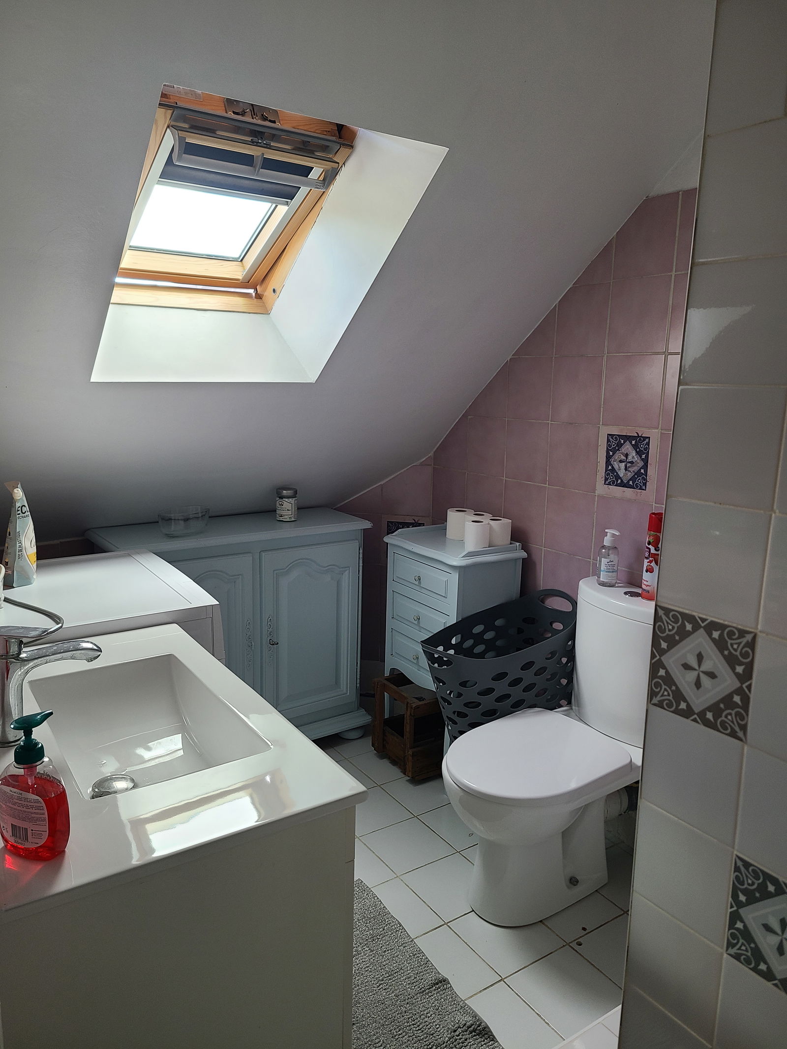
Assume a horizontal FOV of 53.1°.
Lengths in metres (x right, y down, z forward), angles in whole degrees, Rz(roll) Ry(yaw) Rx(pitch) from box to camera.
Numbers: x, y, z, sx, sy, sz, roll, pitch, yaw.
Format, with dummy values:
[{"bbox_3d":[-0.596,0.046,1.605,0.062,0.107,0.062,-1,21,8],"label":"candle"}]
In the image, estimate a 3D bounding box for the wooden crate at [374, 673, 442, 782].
[{"bbox_3d":[0.116,0.699,2.842,0.280,0.285,0.262,-6,14,-33],"label":"wooden crate"}]

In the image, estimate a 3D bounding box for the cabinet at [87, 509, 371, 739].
[{"bbox_3d":[-0.549,0.411,2.795,0.902,0.830,0.345,-6,14,-33],"label":"cabinet"}]

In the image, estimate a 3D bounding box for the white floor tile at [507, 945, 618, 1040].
[{"bbox_3d":[0.402,1.069,1.804,0.208,0.010,0.203,-6,14,-33],"label":"white floor tile"}]

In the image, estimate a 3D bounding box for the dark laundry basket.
[{"bbox_3d":[0.237,0.487,2.300,0.625,0.510,0.325,-5,13,-30],"label":"dark laundry basket"}]

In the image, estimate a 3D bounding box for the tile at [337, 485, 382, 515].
[{"bbox_3d":[-0.134,-0.106,3.105,0.195,0.125,0.010,5,12,19],"label":"tile"}]

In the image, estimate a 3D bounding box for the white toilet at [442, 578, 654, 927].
[{"bbox_3d":[0.417,0.584,2.032,0.680,0.750,0.385,-6,13,-33],"label":"white toilet"}]

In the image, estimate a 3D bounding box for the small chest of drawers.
[{"bbox_3d":[0.189,0.434,2.702,0.285,0.775,0.435,-6,13,-33],"label":"small chest of drawers"}]

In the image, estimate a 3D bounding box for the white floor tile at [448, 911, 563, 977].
[{"bbox_3d":[0.283,1.030,1.977,0.210,0.010,0.210,-6,14,-33],"label":"white floor tile"}]

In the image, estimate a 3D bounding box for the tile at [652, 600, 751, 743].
[{"bbox_3d":[0.419,0.198,1.072,0.010,0.150,0.150,-6,14,-33],"label":"tile"}]

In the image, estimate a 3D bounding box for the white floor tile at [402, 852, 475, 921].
[{"bbox_3d":[0.156,0.955,2.075,0.207,0.010,0.207,-6,13,-33],"label":"white floor tile"}]

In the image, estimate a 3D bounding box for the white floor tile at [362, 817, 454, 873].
[{"bbox_3d":[0.041,0.919,2.247,0.207,0.010,0.207,-6,13,-33],"label":"white floor tile"}]

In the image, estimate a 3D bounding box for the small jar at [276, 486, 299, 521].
[{"bbox_3d":[-0.385,-0.072,2.850,0.076,0.115,0.076,0,12,-10],"label":"small jar"}]

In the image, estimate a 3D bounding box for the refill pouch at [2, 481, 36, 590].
[{"bbox_3d":[-0.838,0.016,1.761,0.075,0.218,0.135,-3,12,-19],"label":"refill pouch"}]

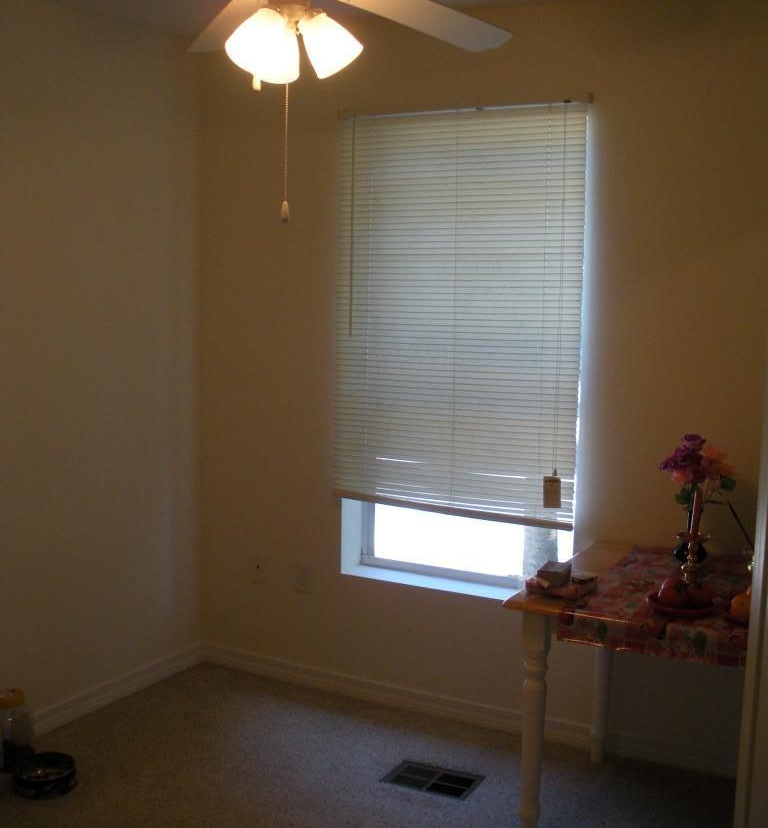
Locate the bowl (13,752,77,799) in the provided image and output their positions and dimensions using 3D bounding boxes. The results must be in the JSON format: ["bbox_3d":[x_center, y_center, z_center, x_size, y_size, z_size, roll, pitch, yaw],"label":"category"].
[{"bbox_3d":[-1.041,1.110,3.276,0.188,0.060,0.188,1,7,0],"label":"bowl"}]

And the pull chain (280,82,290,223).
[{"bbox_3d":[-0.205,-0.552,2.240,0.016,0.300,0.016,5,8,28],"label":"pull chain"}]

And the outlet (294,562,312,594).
[{"bbox_3d":[-0.311,0.630,4.075,0.074,0.116,0.010,5,8,28],"label":"outlet"}]

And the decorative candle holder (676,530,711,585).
[{"bbox_3d":[0.856,0.409,2.936,0.092,0.153,0.092,5,8,28],"label":"decorative candle holder"}]

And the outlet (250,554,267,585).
[{"bbox_3d":[-0.496,0.611,4.172,0.073,0.116,0.010,5,8,28],"label":"outlet"}]

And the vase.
[{"bbox_3d":[0.927,0.351,3.216,0.093,0.203,0.093,5,8,28],"label":"vase"}]

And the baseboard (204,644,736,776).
[{"bbox_3d":[0.312,1.062,3.788,2.340,0.082,0.018,5,8,28],"label":"baseboard"}]

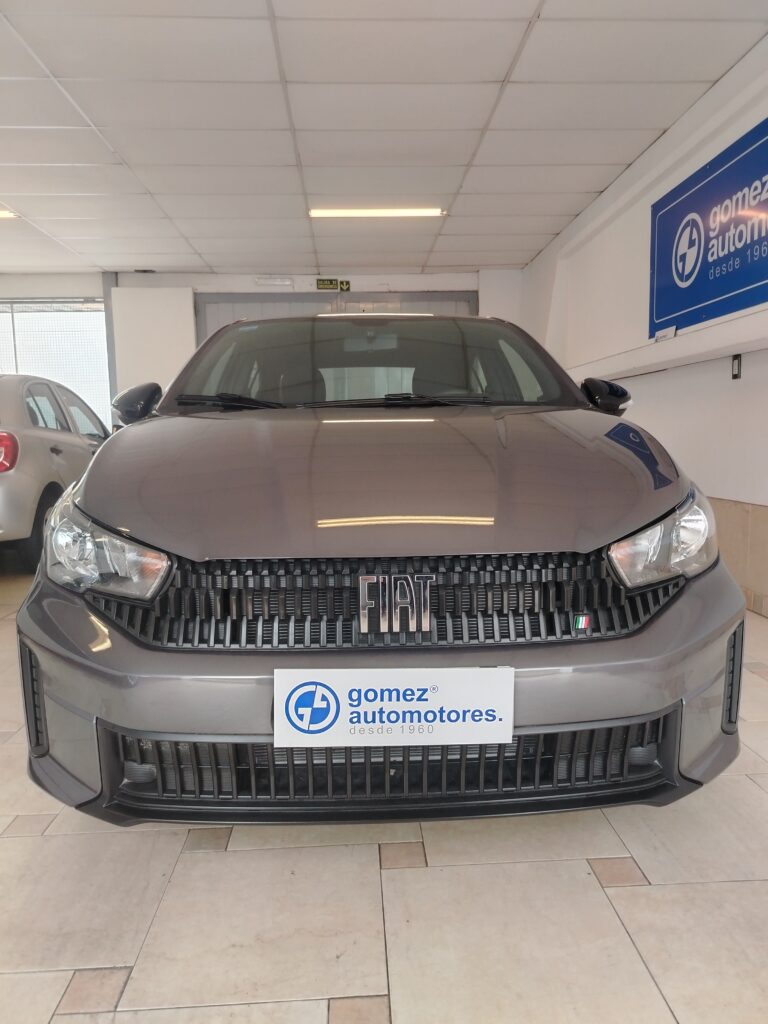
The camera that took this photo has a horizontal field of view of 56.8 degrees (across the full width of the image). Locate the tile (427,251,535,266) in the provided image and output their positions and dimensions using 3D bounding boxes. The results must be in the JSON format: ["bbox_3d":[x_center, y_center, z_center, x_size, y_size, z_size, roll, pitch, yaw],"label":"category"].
[{"bbox_3d":[1.085,-2.820,7.884,1.181,0.025,0.599,-1,6,-3],"label":"tile"}]

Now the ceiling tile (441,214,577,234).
[{"bbox_3d":[1.140,-2.696,6.673,1.210,0.020,0.605,-1,6,-3],"label":"ceiling tile"}]

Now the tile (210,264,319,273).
[{"bbox_3d":[-1.368,-2.811,8.241,1.210,0.020,0.390,-1,6,-3],"label":"tile"}]

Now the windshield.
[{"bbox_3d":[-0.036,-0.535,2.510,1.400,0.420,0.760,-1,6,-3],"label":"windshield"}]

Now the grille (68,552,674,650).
[{"bbox_3d":[0.014,0.149,1.309,1.190,0.170,0.220,-1,6,-3],"label":"grille"}]

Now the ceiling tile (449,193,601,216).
[{"bbox_3d":[1.169,-2.631,6.070,1.210,0.020,0.605,-1,6,-3],"label":"ceiling tile"}]

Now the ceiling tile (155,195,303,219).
[{"bbox_3d":[-1.266,-2.577,5.974,1.219,0.025,0.599,-1,6,-3],"label":"ceiling tile"}]

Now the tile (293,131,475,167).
[{"bbox_3d":[0.021,-2.448,4.763,1.200,0.020,0.591,-1,6,-3],"label":"tile"}]

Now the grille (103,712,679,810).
[{"bbox_3d":[0.020,0.457,1.312,1.065,0.135,0.150,-1,6,-1],"label":"grille"}]

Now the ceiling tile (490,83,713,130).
[{"bbox_3d":[1.256,-2.438,4.261,1.210,0.020,0.605,-1,6,-3],"label":"ceiling tile"}]

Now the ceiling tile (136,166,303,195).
[{"bbox_3d":[-1.214,-2.482,5.301,1.200,0.020,0.591,-1,6,-3],"label":"ceiling tile"}]

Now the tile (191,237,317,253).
[{"bbox_3d":[-1.297,-2.667,7.077,1.200,0.020,0.591,-1,6,-3],"label":"tile"}]

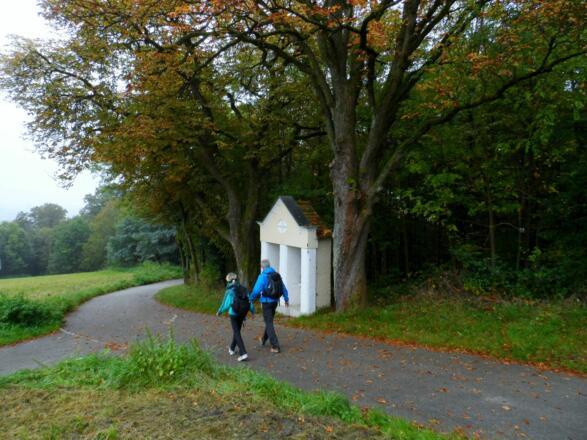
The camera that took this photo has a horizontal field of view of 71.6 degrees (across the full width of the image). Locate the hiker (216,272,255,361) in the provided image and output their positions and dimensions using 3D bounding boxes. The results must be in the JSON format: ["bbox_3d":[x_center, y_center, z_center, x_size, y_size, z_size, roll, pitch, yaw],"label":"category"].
[{"bbox_3d":[-1.061,1.780,7.511,0.580,1.601,0.640,-3,5,-45],"label":"hiker"}]

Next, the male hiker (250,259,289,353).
[{"bbox_3d":[-0.457,1.623,7.751,0.620,1.741,0.680,-3,5,-43],"label":"male hiker"}]

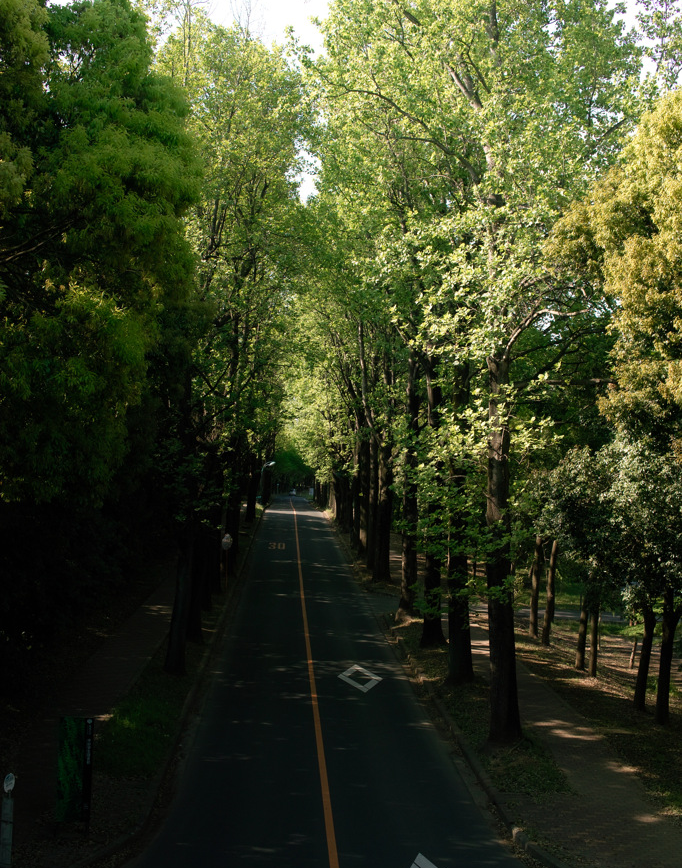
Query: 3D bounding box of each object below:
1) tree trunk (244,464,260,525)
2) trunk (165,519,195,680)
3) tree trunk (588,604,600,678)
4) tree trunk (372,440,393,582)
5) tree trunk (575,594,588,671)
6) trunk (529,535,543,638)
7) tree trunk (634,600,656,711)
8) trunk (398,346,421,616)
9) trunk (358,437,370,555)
[{"bbox_3d":[-9.169,6.213,121.032,1.000,6.100,1.000,3,-1,-3],"label":"tree trunk"},{"bbox_3d":[-5.206,5.338,37.862,0.720,4.930,0.720,3,-1,-3],"label":"trunk"},{"bbox_3d":[8.841,7.259,40.867,0.300,2.560,0.300,3,-1,-3],"label":"tree trunk"},{"bbox_3d":[2.434,4.588,69.440,0.850,8.410,0.850,3,-1,-3],"label":"tree trunk"},{"bbox_3d":[8.692,7.199,42.380,0.350,2.720,0.350,3,-1,-3],"label":"tree trunk"},{"bbox_3d":[8.244,6.485,49.714,0.400,4.400,0.400,3,-1,-3],"label":"trunk"},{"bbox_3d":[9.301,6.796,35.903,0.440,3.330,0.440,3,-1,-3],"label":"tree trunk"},{"bbox_3d":[3.096,2.356,54.244,0.750,12.330,0.750,3,-1,-3],"label":"trunk"},{"bbox_3d":[1.765,4.665,88.816,0.720,8.960,0.720,3,-1,-3],"label":"trunk"}]

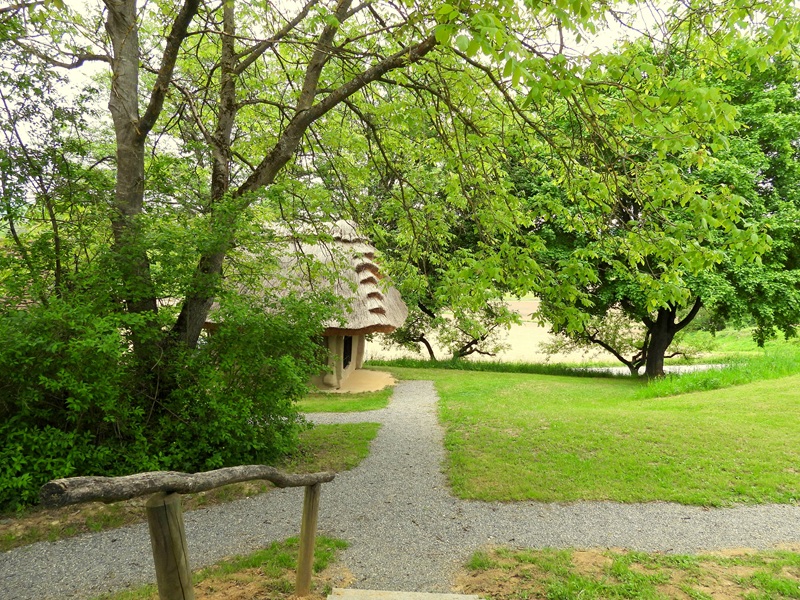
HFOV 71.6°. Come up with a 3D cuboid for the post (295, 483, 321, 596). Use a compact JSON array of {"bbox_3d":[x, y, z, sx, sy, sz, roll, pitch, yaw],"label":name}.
[{"bbox_3d":[-0.713,1.864,4.300,0.120,0.870,0.120,5,1,0],"label":"post"}]

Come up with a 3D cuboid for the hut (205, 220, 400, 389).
[{"bbox_3d":[-2.870,-0.050,17.400,6.000,4.850,4.800,0,2,7],"label":"hut"}]

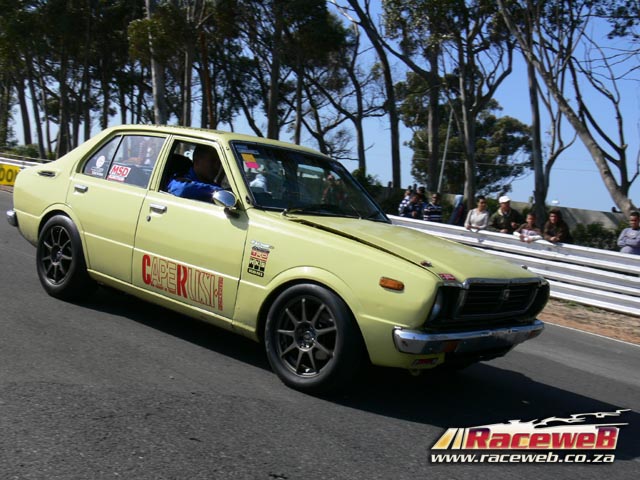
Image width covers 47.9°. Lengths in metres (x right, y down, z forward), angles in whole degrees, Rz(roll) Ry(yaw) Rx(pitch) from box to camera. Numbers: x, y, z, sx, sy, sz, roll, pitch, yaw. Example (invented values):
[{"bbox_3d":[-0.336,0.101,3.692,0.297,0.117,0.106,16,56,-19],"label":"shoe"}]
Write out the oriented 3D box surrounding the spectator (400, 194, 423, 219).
[{"bbox_3d":[1.991,-0.248,16.356,0.500,1.650,0.380,11,4,26],"label":"spectator"}]

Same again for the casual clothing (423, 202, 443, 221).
[{"bbox_3d":[2.478,-0.506,16.223,0.500,0.660,0.300,10,4,23],"label":"casual clothing"}]

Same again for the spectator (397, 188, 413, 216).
[{"bbox_3d":[1.902,-0.395,17.357,0.500,1.680,0.350,11,5,29],"label":"spectator"}]

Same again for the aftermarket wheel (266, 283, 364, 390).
[{"bbox_3d":[-0.009,0.515,3.881,0.561,0.561,0.190,13,5,42],"label":"aftermarket wheel"}]

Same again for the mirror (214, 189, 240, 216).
[{"bbox_3d":[-0.543,-0.210,4.147,0.095,0.130,0.140,13,6,43],"label":"mirror"}]

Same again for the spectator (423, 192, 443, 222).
[{"bbox_3d":[2.447,-0.216,16.257,0.500,1.680,0.350,10,4,23],"label":"spectator"}]

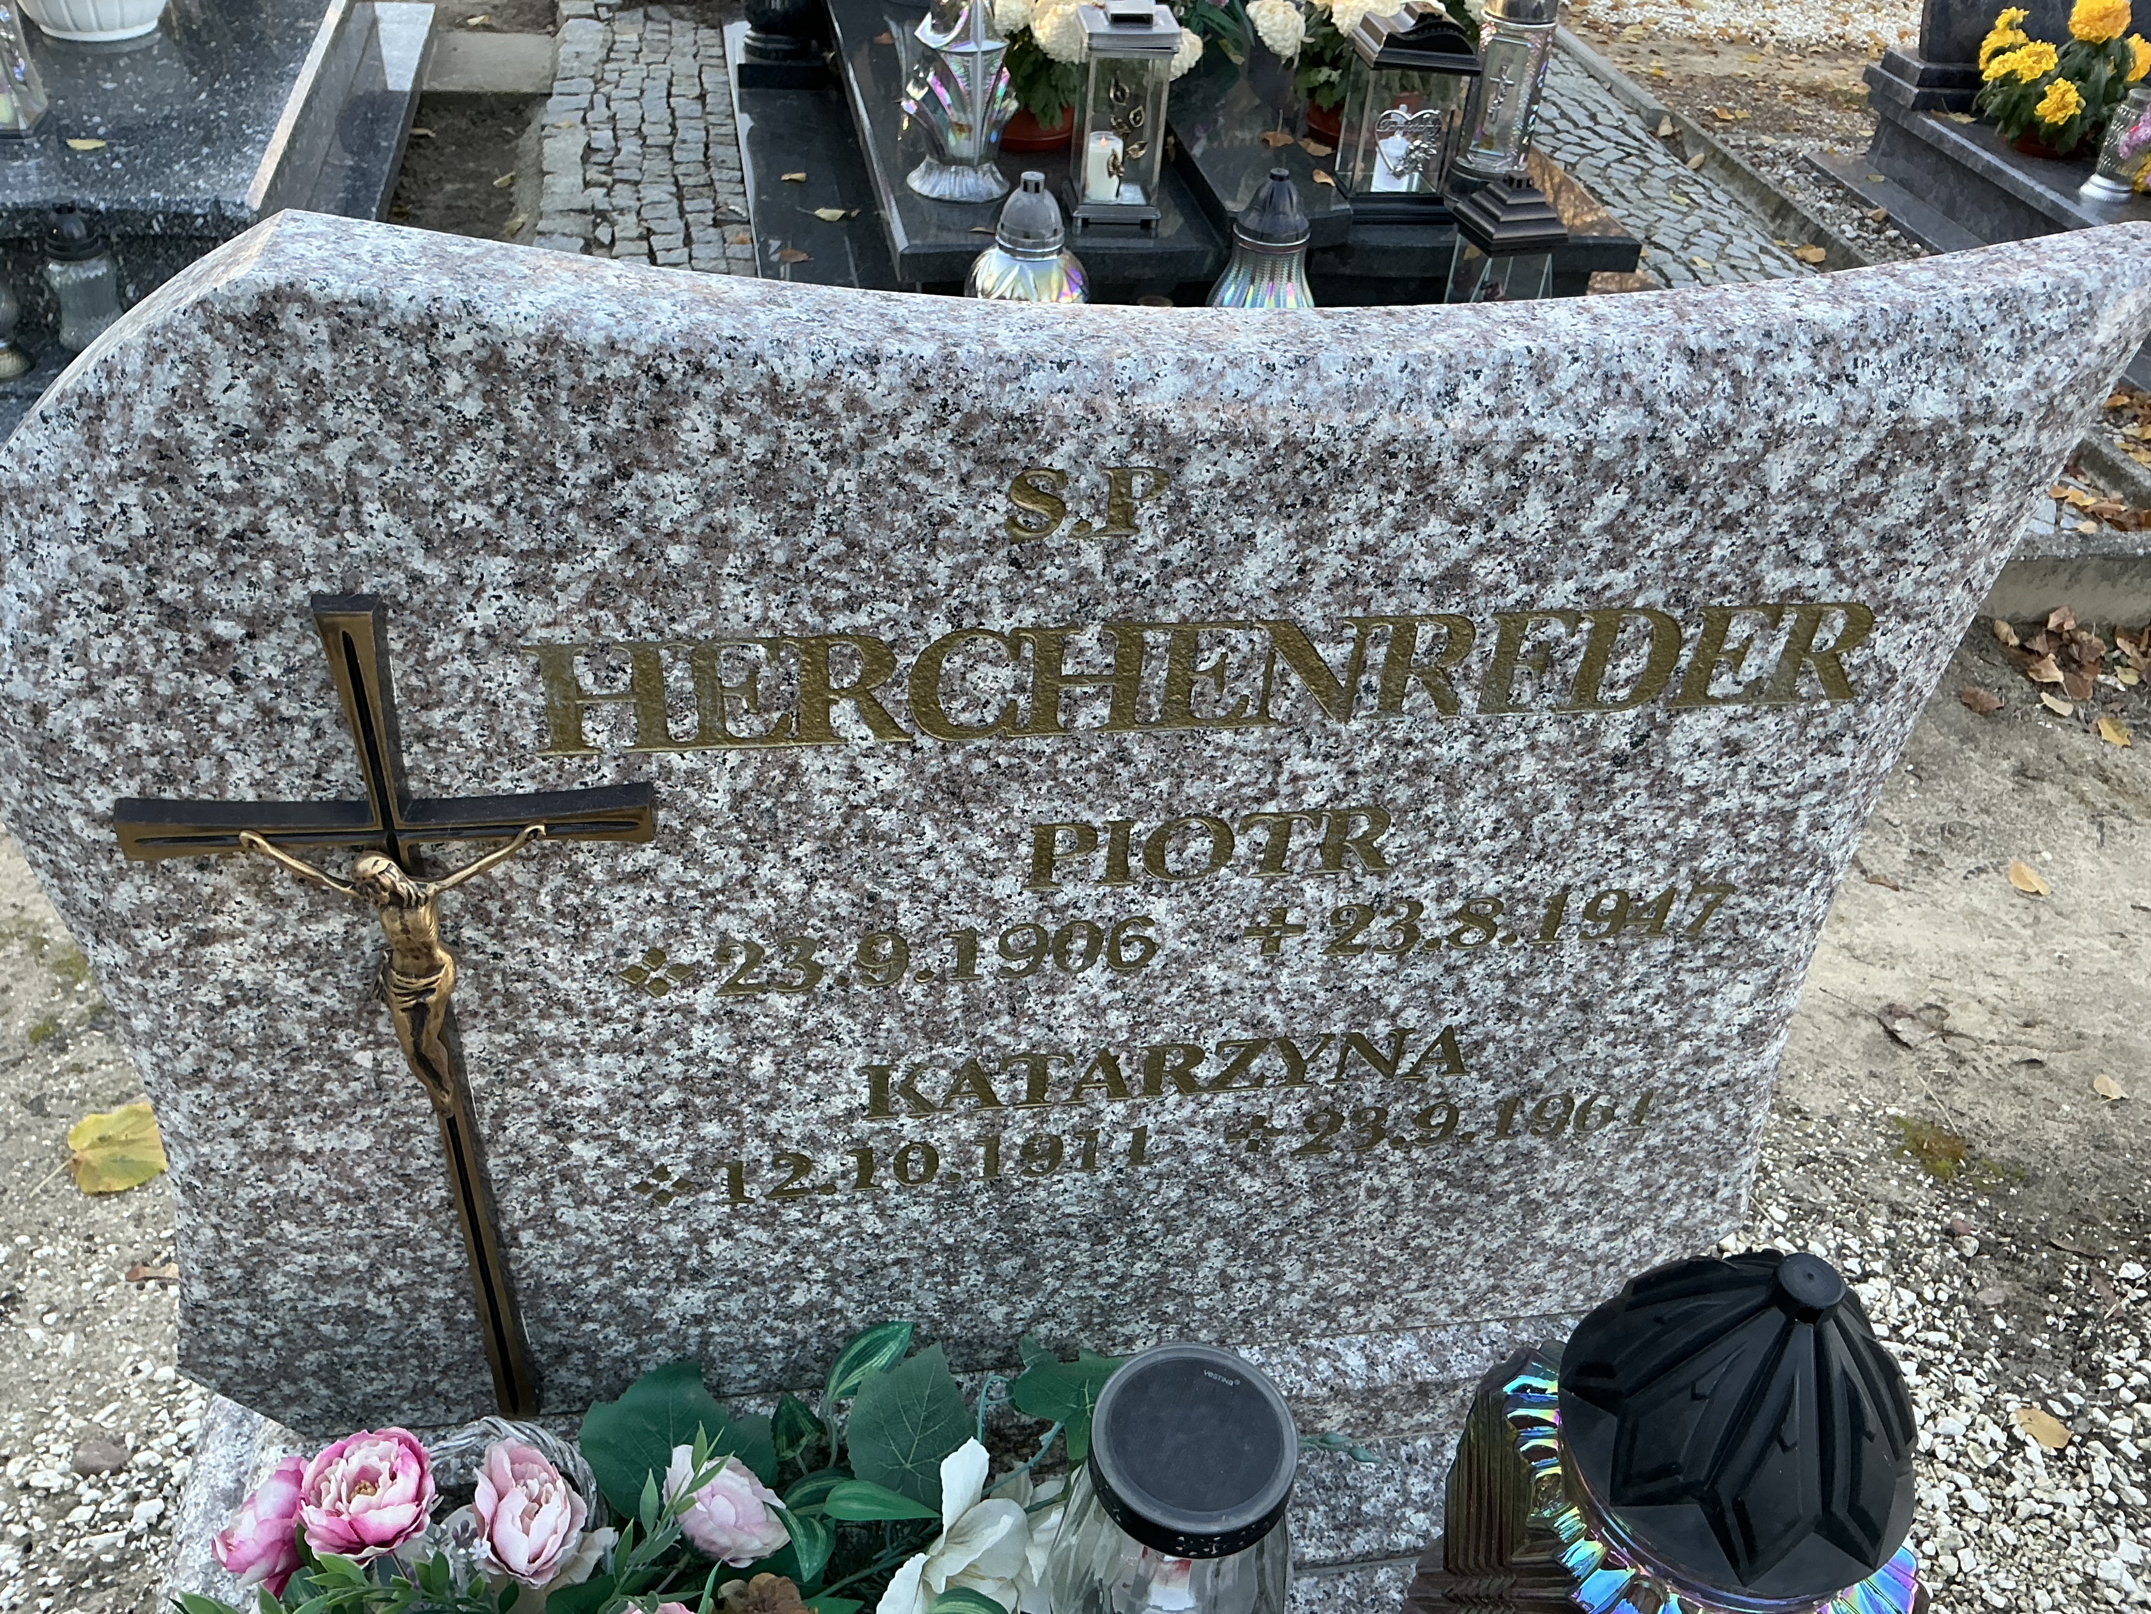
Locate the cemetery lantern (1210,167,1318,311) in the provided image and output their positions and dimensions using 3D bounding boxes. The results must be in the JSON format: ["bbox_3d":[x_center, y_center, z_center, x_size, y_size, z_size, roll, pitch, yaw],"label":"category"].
[{"bbox_3d":[0.232,-0.647,2.146,0.140,0.270,0.140,-2,40,-9],"label":"cemetery lantern"}]

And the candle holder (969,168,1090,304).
[{"bbox_3d":[-0.060,-0.643,2.146,0.148,0.270,0.148,-2,40,-9],"label":"candle holder"}]

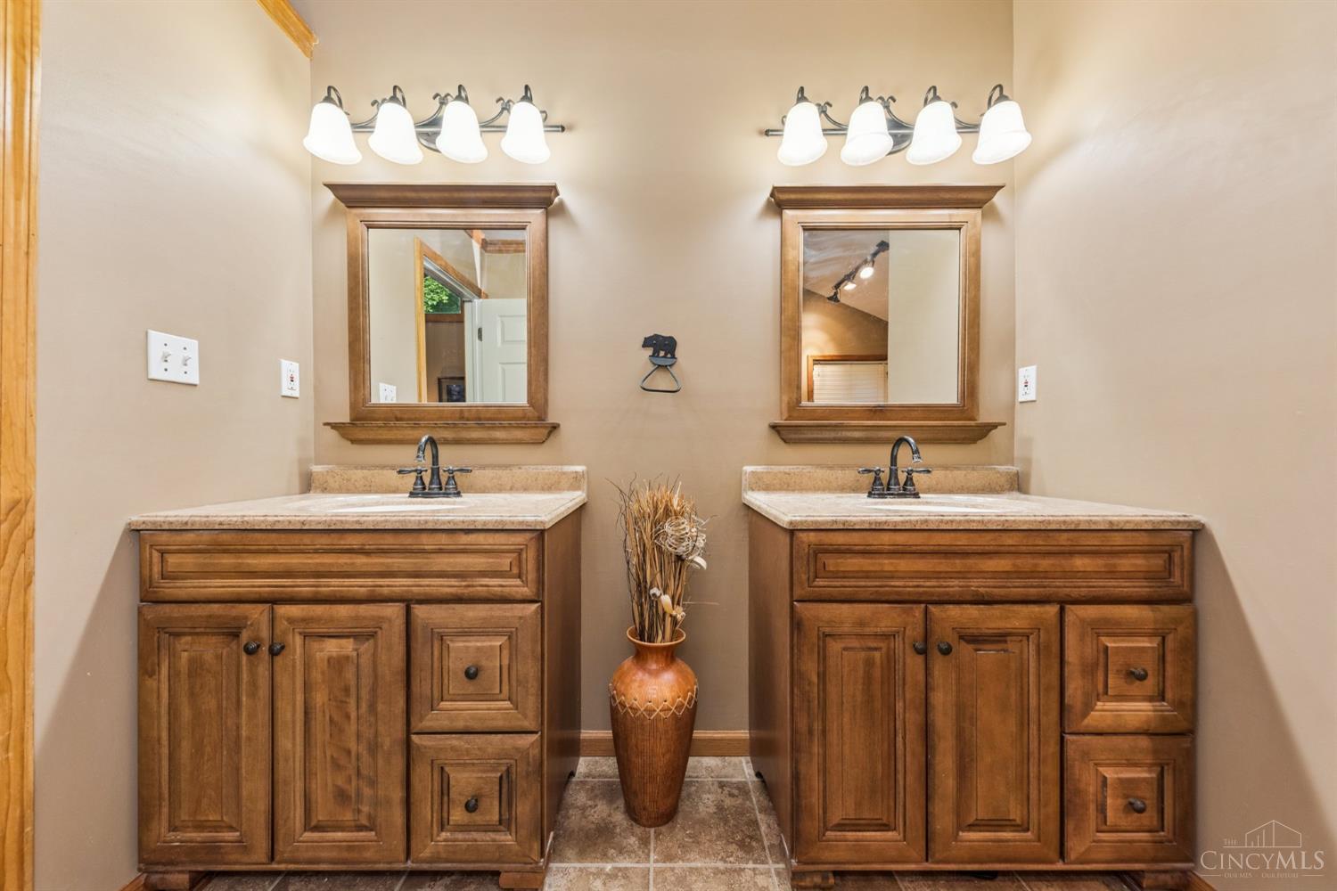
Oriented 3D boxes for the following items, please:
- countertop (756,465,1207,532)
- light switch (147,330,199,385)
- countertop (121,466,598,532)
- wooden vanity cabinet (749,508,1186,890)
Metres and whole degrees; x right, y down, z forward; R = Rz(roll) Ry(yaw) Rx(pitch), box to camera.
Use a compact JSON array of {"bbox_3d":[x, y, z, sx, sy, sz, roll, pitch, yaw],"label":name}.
[{"bbox_3d":[0.733,0.129,1.270,0.937,0.121,0.537,0,0,0],"label":"countertop"},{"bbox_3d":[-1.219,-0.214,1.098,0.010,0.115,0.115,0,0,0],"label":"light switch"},{"bbox_3d":[-0.753,0.131,1.283,0.945,0.122,0.541,0,0,0],"label":"countertop"},{"bbox_3d":[0.736,0.616,1.262,0.920,0.855,0.515,0,0,0],"label":"wooden vanity cabinet"}]

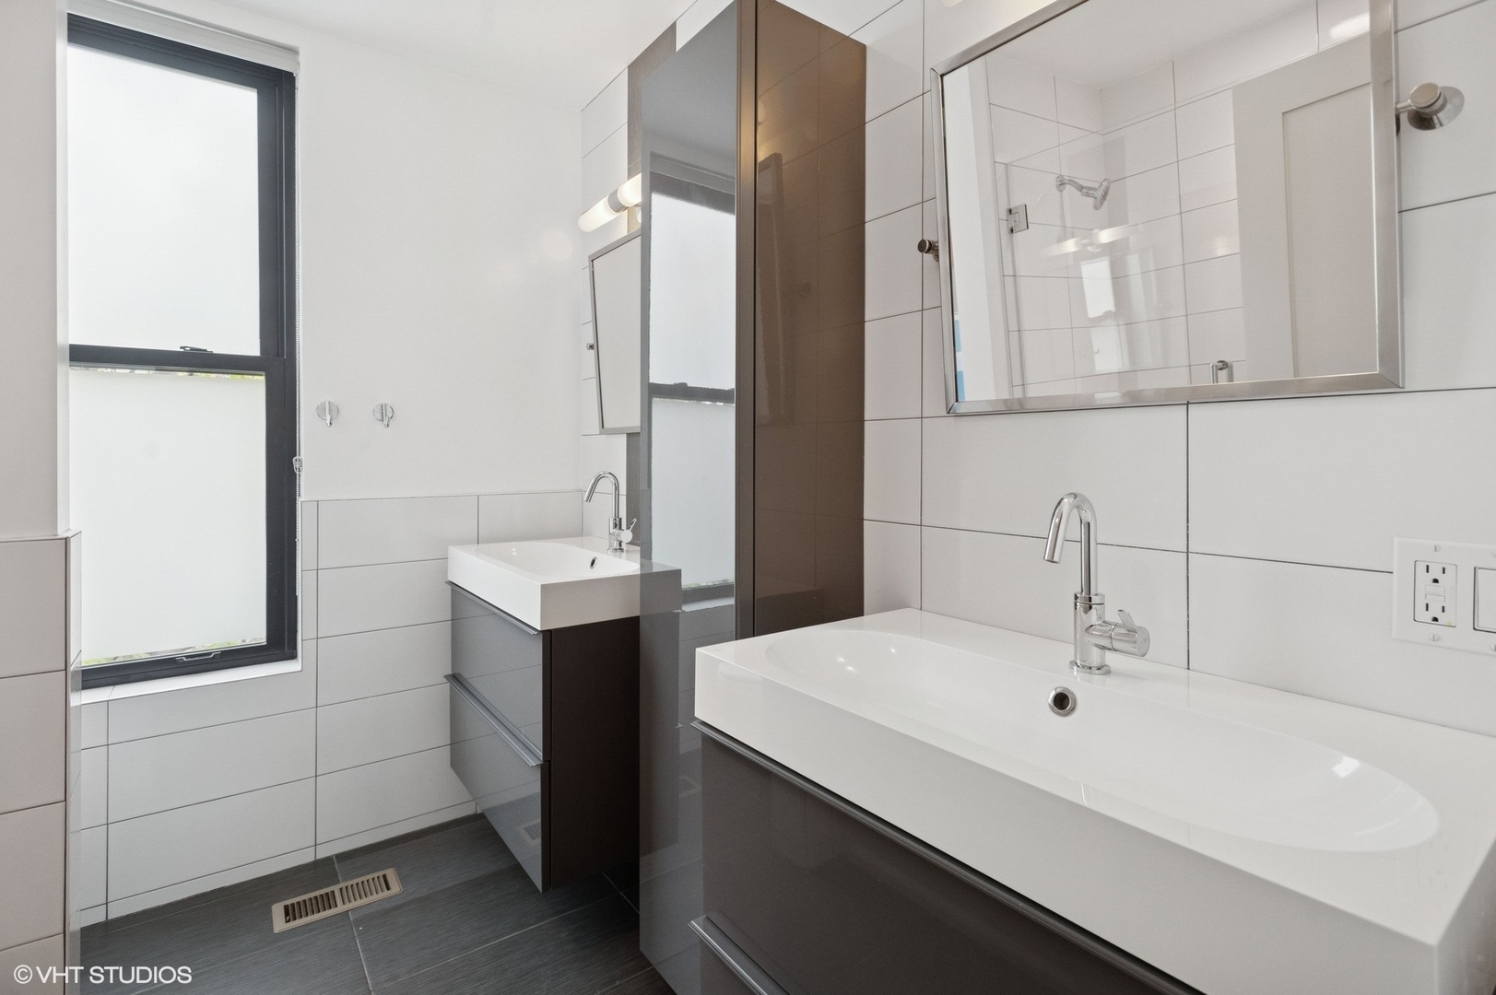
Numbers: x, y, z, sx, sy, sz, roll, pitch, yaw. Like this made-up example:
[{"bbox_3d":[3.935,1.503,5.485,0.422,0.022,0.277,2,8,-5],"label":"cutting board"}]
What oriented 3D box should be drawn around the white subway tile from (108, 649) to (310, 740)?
[{"bbox_3d":[-1.458,0.526,1.950,0.457,0.203,0.010,-1,1,-37],"label":"white subway tile"}]

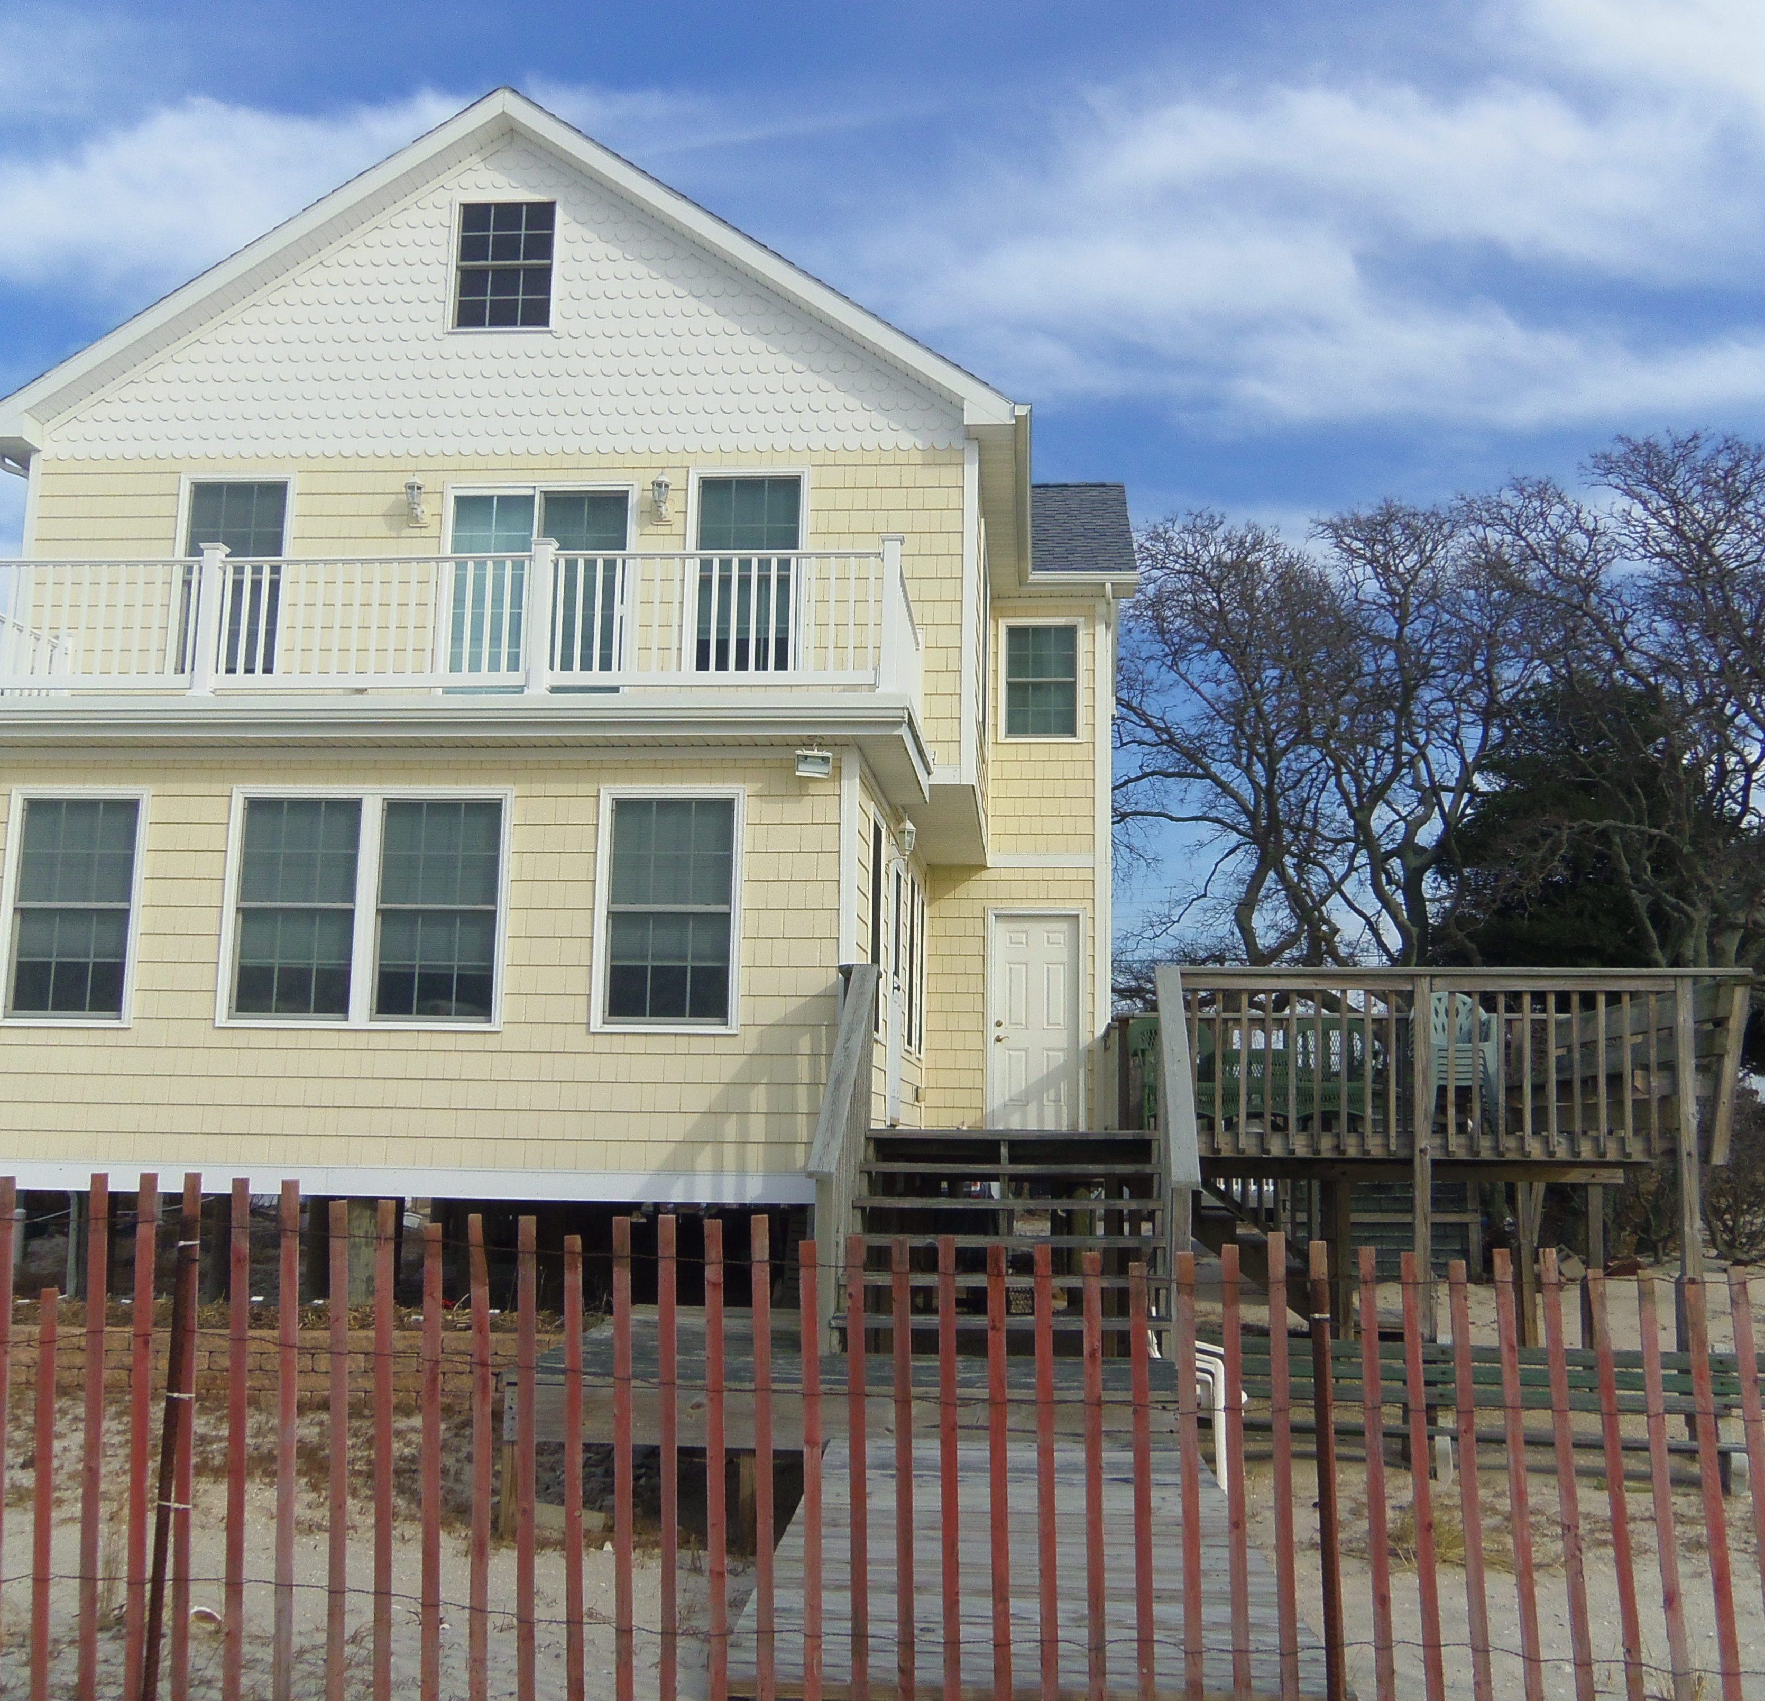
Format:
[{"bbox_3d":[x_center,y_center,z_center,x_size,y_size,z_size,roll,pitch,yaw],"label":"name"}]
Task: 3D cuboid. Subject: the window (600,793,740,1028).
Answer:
[{"bbox_3d":[-1.320,0.378,11.416,0.792,1.445,0.100,0,-8,5],"label":"window"}]

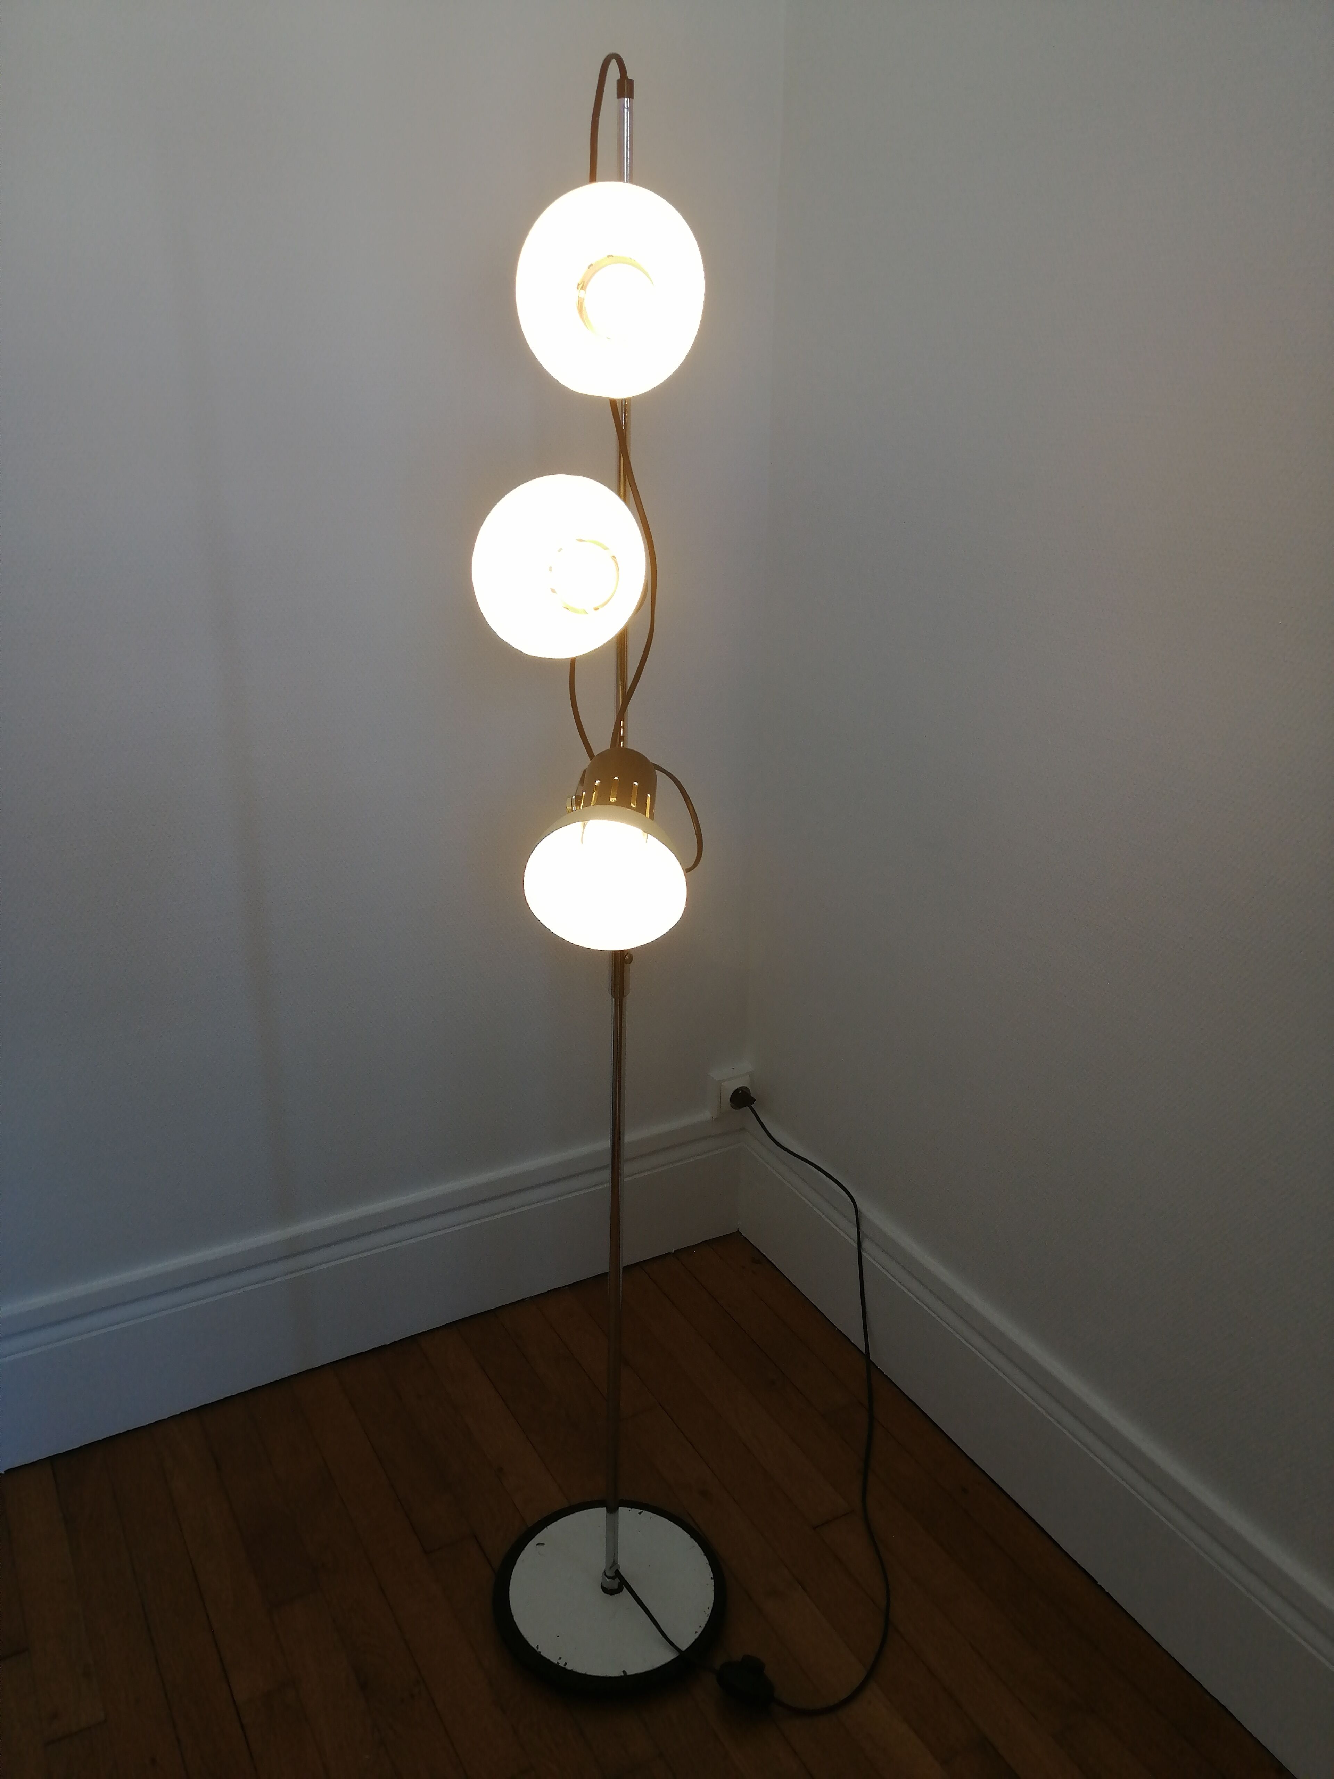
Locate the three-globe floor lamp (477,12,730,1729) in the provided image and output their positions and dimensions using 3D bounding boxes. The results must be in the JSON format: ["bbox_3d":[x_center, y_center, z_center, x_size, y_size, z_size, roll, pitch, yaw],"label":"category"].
[{"bbox_3d":[-0.057,0.114,1.404,0.288,1.671,0.321,1,21,1],"label":"three-globe floor lamp"}]

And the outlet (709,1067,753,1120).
[{"bbox_3d":[0.111,0.343,2.358,0.073,0.072,0.029,-11,24,-27],"label":"outlet"}]

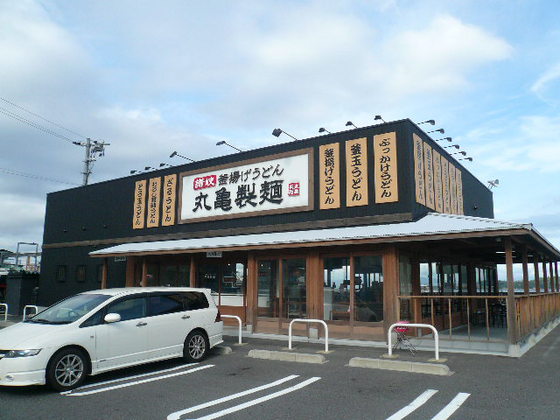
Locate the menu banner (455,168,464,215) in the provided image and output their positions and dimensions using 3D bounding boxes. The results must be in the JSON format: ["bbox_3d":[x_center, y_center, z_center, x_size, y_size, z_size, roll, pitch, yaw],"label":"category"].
[{"bbox_3d":[6.927,-0.538,17.304,0.080,2.060,0.740,-6,-11,34],"label":"menu banner"}]

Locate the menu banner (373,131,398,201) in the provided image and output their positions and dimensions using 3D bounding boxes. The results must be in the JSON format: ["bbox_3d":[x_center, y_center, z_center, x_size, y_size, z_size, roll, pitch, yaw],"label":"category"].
[{"bbox_3d":[3.084,-1.233,13.254,0.690,2.060,0.080,-6,-11,35],"label":"menu banner"}]

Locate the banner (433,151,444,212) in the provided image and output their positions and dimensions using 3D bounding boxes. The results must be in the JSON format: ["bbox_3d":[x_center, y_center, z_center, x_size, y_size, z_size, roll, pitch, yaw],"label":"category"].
[{"bbox_3d":[5.298,-0.922,15.009,0.080,2.060,0.740,-6,-11,34],"label":"banner"}]

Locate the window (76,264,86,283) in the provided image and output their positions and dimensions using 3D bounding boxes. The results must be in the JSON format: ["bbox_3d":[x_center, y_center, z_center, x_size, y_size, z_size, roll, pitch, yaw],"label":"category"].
[{"bbox_3d":[-9.401,3.046,21.454,0.760,0.820,0.100,-6,-11,35],"label":"window"}]

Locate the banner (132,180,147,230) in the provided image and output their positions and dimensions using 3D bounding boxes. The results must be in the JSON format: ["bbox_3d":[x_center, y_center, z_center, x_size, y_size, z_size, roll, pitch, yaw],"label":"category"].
[{"bbox_3d":[-6.103,-0.210,19.689,0.696,2.099,0.060,-6,-12,34],"label":"banner"}]

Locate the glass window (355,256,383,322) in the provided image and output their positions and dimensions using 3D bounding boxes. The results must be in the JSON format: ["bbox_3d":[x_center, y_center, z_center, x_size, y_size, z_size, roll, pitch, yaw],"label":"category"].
[{"bbox_3d":[2.316,2.058,11.809,0.762,1.669,0.060,-6,-12,34],"label":"glass window"}]

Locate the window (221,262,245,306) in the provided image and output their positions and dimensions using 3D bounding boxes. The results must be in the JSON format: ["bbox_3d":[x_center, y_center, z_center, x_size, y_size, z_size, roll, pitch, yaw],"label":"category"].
[{"bbox_3d":[-1.695,2.624,16.052,1.120,1.540,0.100,-6,-11,35],"label":"window"}]

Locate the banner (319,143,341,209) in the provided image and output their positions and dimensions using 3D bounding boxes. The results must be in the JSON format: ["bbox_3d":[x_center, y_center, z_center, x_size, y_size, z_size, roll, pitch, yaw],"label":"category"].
[{"bbox_3d":[1.574,-1.077,14.390,0.725,2.099,0.060,-6,-12,34],"label":"banner"}]

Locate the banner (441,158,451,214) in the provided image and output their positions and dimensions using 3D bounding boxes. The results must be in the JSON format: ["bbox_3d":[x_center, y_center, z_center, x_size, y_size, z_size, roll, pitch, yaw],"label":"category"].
[{"bbox_3d":[5.837,-0.795,15.769,0.080,2.060,0.740,-6,-11,34],"label":"banner"}]

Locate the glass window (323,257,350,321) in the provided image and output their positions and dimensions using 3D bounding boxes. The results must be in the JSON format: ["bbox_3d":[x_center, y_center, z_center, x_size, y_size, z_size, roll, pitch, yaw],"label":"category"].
[{"bbox_3d":[1.560,2.152,12.396,0.840,1.740,0.100,-6,-11,35],"label":"glass window"}]

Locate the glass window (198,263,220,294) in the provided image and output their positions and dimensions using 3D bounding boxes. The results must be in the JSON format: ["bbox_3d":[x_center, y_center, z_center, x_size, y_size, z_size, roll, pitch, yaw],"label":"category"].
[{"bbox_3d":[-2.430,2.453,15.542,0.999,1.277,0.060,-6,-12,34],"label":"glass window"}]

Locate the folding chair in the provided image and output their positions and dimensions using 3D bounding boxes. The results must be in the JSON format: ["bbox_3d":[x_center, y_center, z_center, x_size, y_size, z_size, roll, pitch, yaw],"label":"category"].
[{"bbox_3d":[2.849,2.937,10.411,0.420,0.710,0.420,-6,-12,34],"label":"folding chair"}]

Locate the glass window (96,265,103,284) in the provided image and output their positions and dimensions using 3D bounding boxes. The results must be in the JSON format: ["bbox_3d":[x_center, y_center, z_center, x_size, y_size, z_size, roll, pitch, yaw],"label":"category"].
[{"bbox_3d":[-8.050,2.896,20.520,0.760,0.820,0.100,-6,-11,35],"label":"glass window"}]

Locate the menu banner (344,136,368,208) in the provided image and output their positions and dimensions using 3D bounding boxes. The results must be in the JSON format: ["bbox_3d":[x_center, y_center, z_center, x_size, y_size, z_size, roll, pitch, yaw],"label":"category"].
[{"bbox_3d":[2.338,-1.146,13.769,0.710,2.070,0.080,-6,-11,35],"label":"menu banner"}]

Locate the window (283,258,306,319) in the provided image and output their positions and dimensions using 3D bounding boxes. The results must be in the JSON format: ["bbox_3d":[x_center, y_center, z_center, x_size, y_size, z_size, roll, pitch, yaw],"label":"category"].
[{"bbox_3d":[0.417,2.289,13.178,0.802,1.719,0.060,-6,-12,34],"label":"window"}]

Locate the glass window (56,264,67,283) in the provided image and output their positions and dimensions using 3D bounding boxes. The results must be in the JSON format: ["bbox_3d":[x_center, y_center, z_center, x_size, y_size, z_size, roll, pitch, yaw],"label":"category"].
[{"bbox_3d":[-10.831,3.164,22.496,0.809,0.863,0.080,-6,-12,34],"label":"glass window"}]

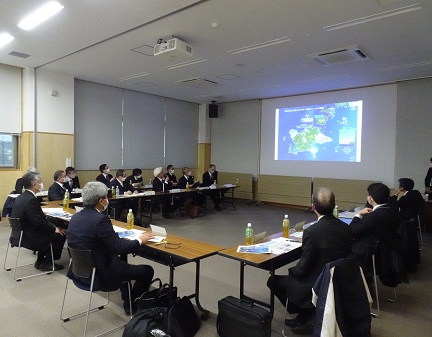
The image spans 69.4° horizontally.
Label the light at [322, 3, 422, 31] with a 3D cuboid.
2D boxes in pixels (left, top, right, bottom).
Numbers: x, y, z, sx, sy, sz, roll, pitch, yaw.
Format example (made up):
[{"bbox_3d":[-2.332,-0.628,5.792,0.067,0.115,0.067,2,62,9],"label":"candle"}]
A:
[{"bbox_3d":[2.233,-2.201,4.556,1.290,0.060,0.160,2,2,39],"label":"light"}]

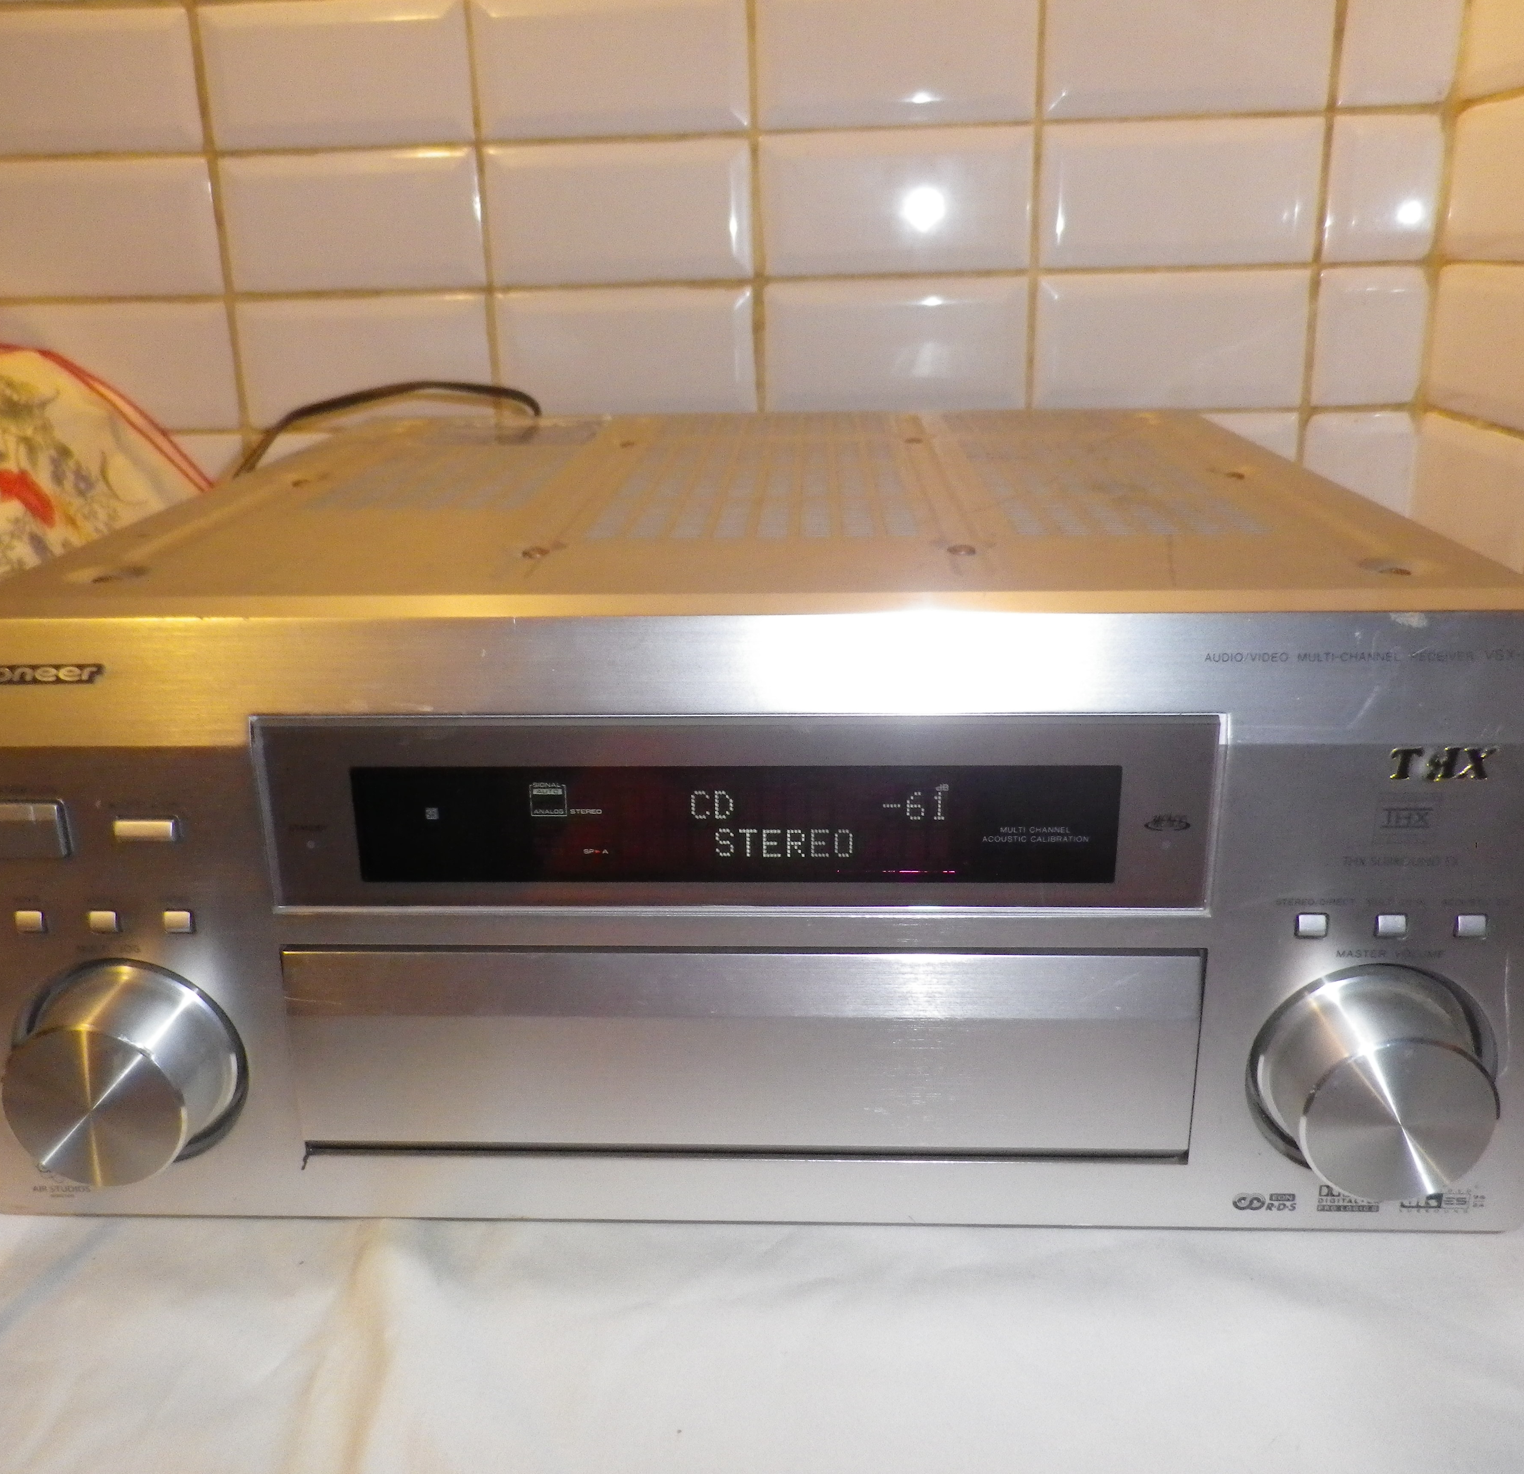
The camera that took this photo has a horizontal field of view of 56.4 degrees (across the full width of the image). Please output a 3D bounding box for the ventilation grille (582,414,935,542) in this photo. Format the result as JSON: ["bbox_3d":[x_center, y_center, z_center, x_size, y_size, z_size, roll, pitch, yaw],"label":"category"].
[{"bbox_3d":[0.002,-0.112,0.580,0.109,0.010,0.309,0,20,2],"label":"ventilation grille"}]

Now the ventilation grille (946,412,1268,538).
[{"bbox_3d":[0.123,-0.112,0.575,0.076,0.010,0.306,0,20,2],"label":"ventilation grille"}]

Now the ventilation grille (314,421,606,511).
[{"bbox_3d":[-0.119,-0.119,0.608,0.076,0.010,0.241,0,20,2],"label":"ventilation grille"}]

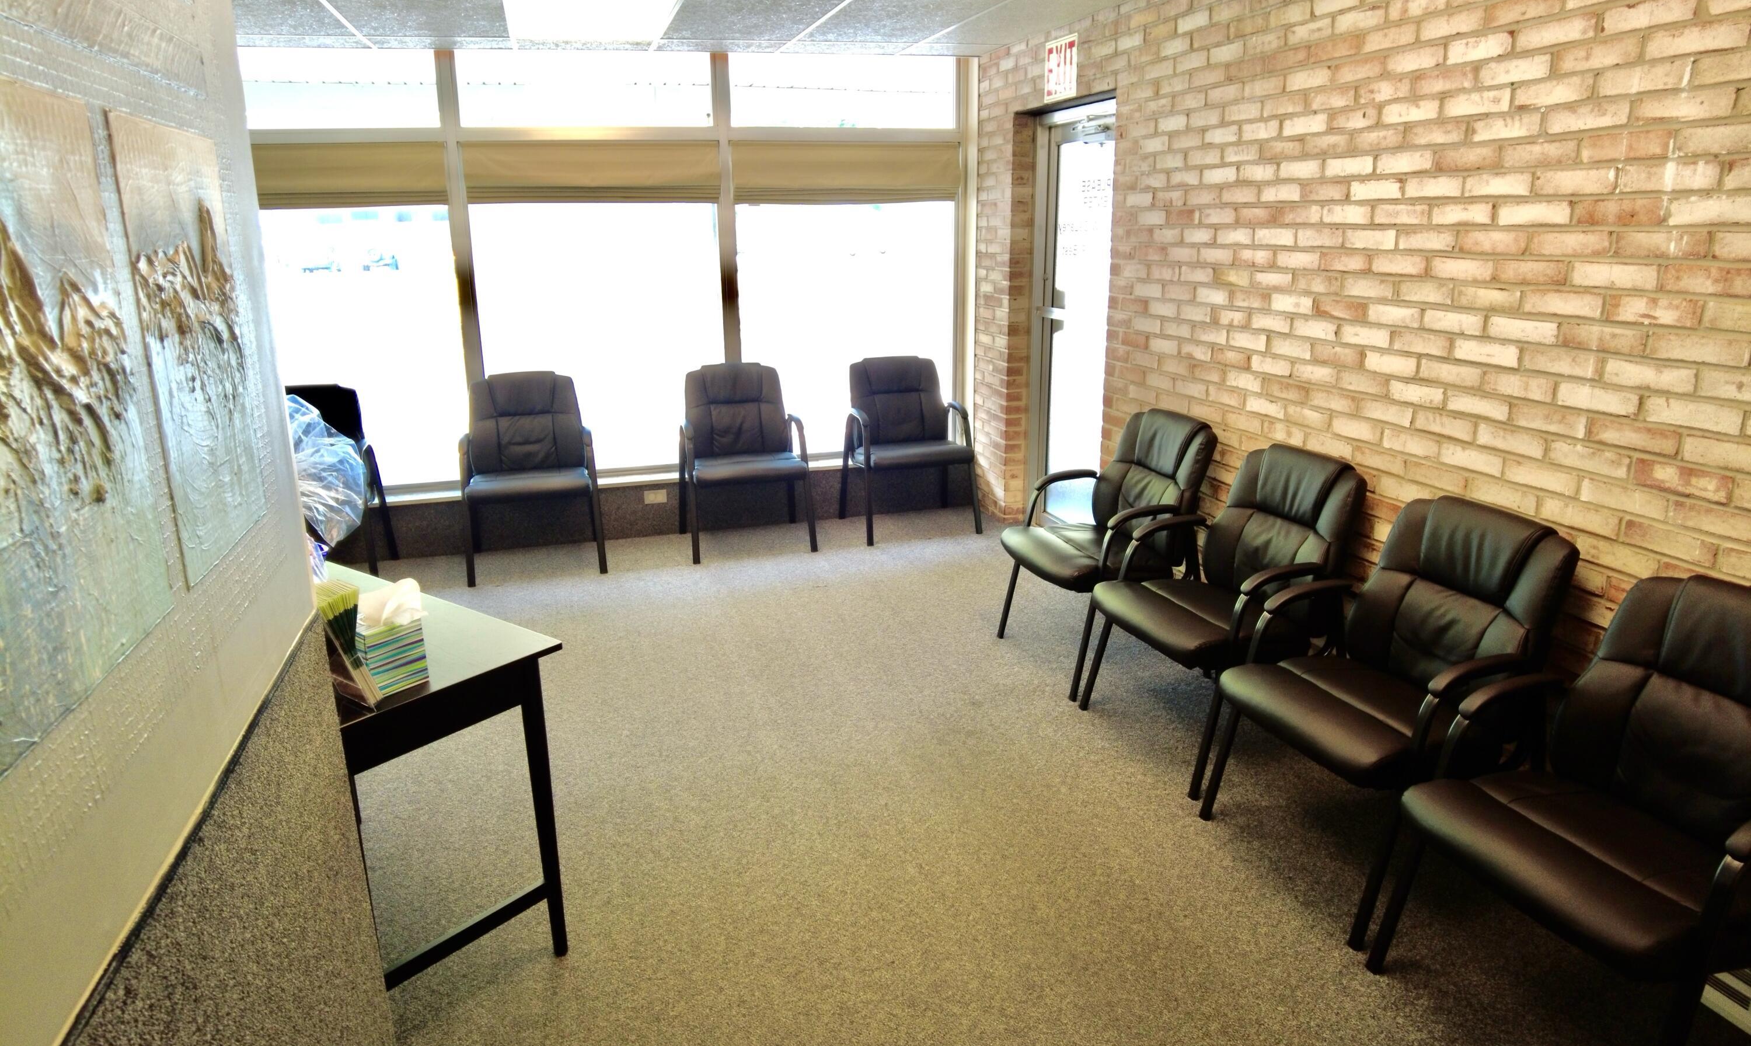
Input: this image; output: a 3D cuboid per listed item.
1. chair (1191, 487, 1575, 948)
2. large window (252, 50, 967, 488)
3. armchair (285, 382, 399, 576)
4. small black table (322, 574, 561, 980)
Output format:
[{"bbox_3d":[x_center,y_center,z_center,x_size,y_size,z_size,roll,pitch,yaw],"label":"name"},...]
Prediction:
[{"bbox_3d":[1.266,0.433,2.521,0.610,0.910,0.610,-6,18,-15],"label":"chair"},{"bbox_3d":[-1.317,-1.257,5.106,3.750,2.050,0.100,-6,18,-14],"label":"large window"},{"bbox_3d":[-2.688,-0.139,4.765,0.620,0.910,0.600,-7,18,-16],"label":"armchair"},{"bbox_3d":[-1.324,0.601,2.503,1.200,0.762,0.540,12,21,36],"label":"small black table"}]

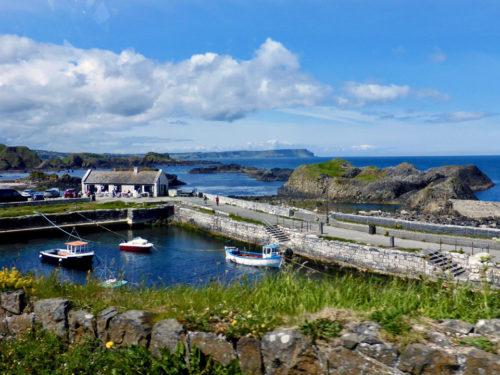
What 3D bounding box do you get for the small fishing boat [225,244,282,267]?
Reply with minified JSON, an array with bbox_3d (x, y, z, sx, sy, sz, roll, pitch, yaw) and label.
[{"bbox_3d":[0.483,6.754,39.712,6.400,2.250,2.100,1,5,19],"label":"small fishing boat"}]

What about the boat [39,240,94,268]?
[{"bbox_3d":[-19.546,6.800,41.100,6.600,2.400,2.300,2,5,26],"label":"boat"}]

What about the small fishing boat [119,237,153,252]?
[{"bbox_3d":[-13.327,6.672,44.964,4.350,1.800,1.750,1,5,16],"label":"small fishing boat"}]

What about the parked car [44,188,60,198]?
[{"bbox_3d":[-36.589,1.162,69.777,1.780,1.600,4.200,-1,5,-9],"label":"parked car"}]

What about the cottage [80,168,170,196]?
[{"bbox_3d":[-23.708,-0.939,71.629,15.200,5.300,5.400,0,5,11],"label":"cottage"}]

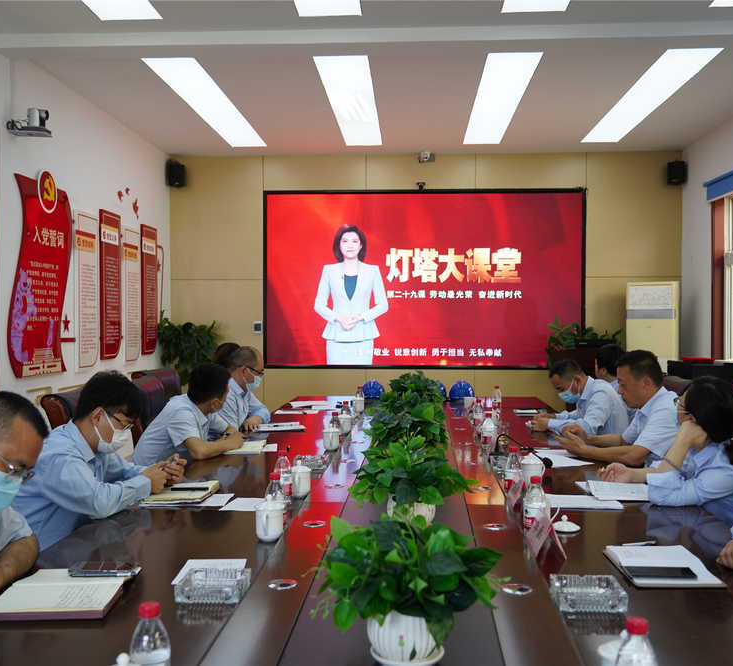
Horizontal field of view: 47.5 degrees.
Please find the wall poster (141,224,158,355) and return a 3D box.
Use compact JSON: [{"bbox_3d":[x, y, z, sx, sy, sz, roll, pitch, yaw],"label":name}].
[{"bbox_3d":[-1.909,-0.381,7.356,0.030,1.120,0.410,0,1,3],"label":"wall poster"}]

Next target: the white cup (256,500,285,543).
[{"bbox_3d":[-0.273,0.525,2.357,0.083,0.125,0.105,0,1,11],"label":"white cup"}]

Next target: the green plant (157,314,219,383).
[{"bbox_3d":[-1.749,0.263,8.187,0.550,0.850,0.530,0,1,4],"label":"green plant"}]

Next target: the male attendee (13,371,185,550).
[{"bbox_3d":[-0.955,0.721,2.851,0.740,1.200,0.550,0,1,8],"label":"male attendee"}]

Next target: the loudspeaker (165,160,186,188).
[{"bbox_3d":[-1.929,-1.609,8.421,0.180,0.270,0.180,0,9,-24],"label":"loudspeaker"}]

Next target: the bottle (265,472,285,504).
[{"bbox_3d":[-0.267,0.500,2.435,0.063,0.177,0.063,0,1,4],"label":"bottle"}]

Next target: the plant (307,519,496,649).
[{"bbox_3d":[0.076,0.472,1.551,0.320,0.260,0.320,0,1,4],"label":"plant"}]

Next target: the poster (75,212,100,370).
[{"bbox_3d":[-2.162,-0.312,6.457,0.030,1.207,0.455,0,1,4],"label":"poster"}]

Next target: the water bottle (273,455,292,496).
[{"bbox_3d":[-0.288,0.493,2.869,0.062,0.180,0.062,0,1,3],"label":"water bottle"}]

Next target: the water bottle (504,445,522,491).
[{"bbox_3d":[0.517,0.493,2.913,0.063,0.177,0.063,0,1,4],"label":"water bottle"}]

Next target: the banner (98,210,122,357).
[{"bbox_3d":[-1.964,-0.366,6.398,0.030,1.130,0.410,0,1,3],"label":"banner"}]

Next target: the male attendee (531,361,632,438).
[{"bbox_3d":[1.229,0.726,4.541,0.680,1.170,0.520,0,1,4],"label":"male attendee"}]

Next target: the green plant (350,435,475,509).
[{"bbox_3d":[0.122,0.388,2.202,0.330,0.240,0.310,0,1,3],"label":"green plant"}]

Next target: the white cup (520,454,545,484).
[{"bbox_3d":[0.619,0.511,3.096,0.105,0.125,0.082,0,1,13],"label":"white cup"}]

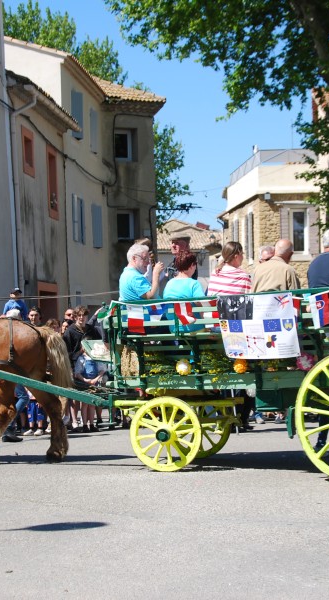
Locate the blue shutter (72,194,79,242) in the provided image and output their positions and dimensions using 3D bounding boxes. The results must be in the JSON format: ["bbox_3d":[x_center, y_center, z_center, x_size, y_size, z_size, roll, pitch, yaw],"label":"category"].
[{"bbox_3d":[-2.313,-2.118,33.600,0.060,1.250,0.500,-1,1,13],"label":"blue shutter"}]

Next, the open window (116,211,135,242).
[{"bbox_3d":[-1.149,-2.224,38.600,0.660,0.920,0.150,-2,1,-25],"label":"open window"}]

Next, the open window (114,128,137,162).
[{"bbox_3d":[-1.164,-4.613,38.600,0.740,1.010,0.160,-2,1,-25],"label":"open window"}]

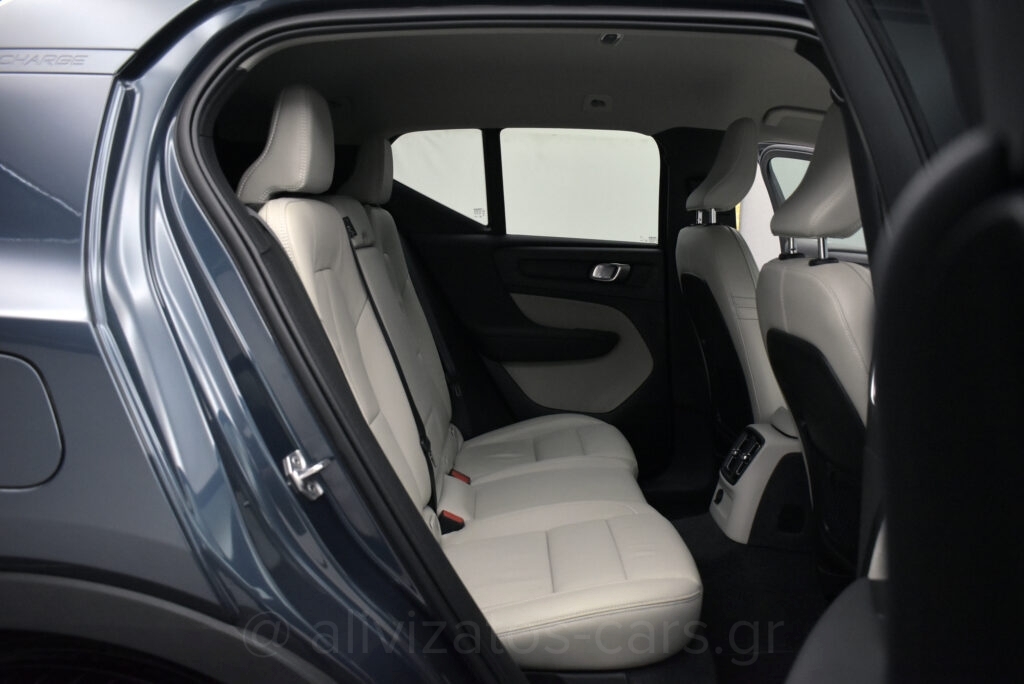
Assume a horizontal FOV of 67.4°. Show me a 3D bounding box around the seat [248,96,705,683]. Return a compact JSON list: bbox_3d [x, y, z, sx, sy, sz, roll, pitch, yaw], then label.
[{"bbox_3d":[-0.066,-0.011,1.685,0.843,0.937,1.290,1,8,0],"label":"seat"}]

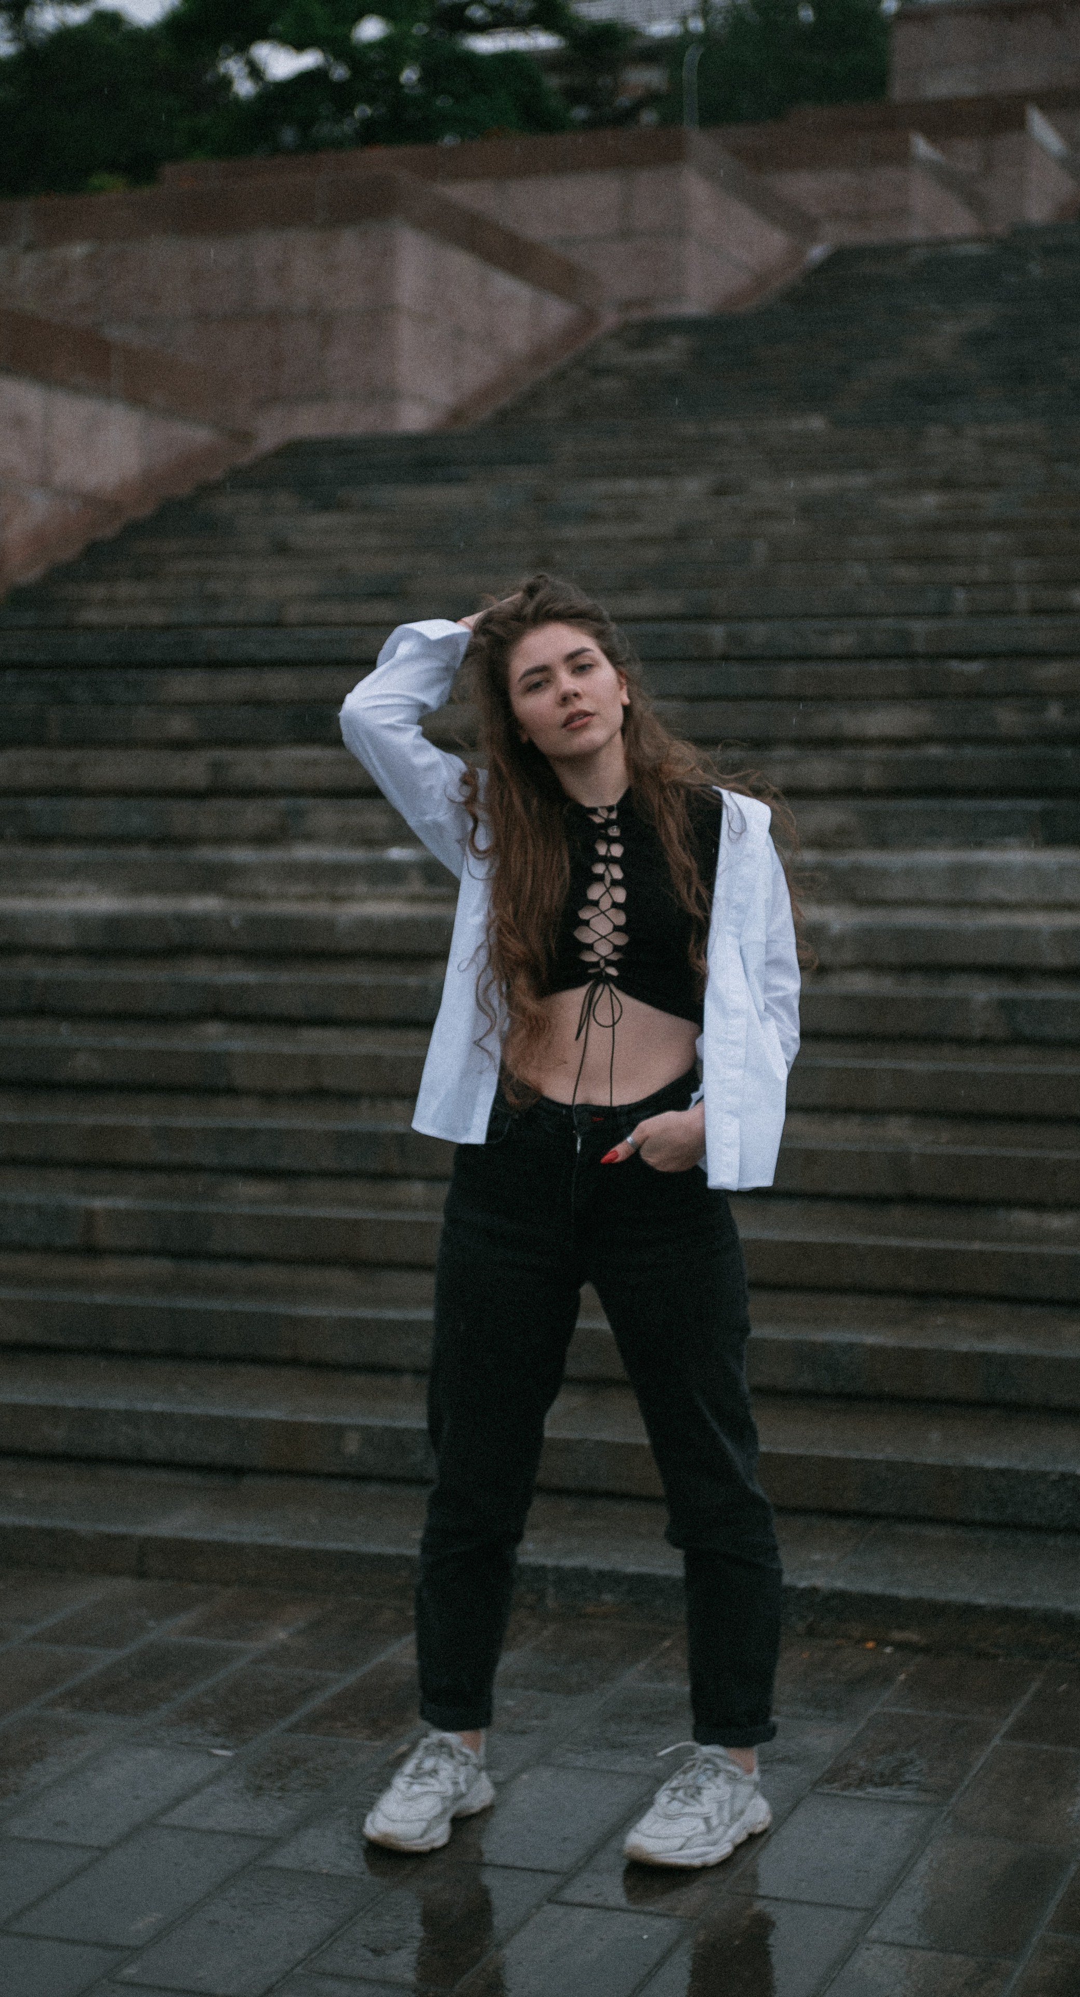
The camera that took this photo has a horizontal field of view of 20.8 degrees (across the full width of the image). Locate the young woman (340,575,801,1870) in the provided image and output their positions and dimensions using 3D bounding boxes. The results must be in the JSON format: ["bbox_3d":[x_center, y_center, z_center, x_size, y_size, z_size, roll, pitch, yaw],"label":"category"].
[{"bbox_3d":[0.042,0.286,3.979,0.610,1.690,0.380,1,4,10],"label":"young woman"}]

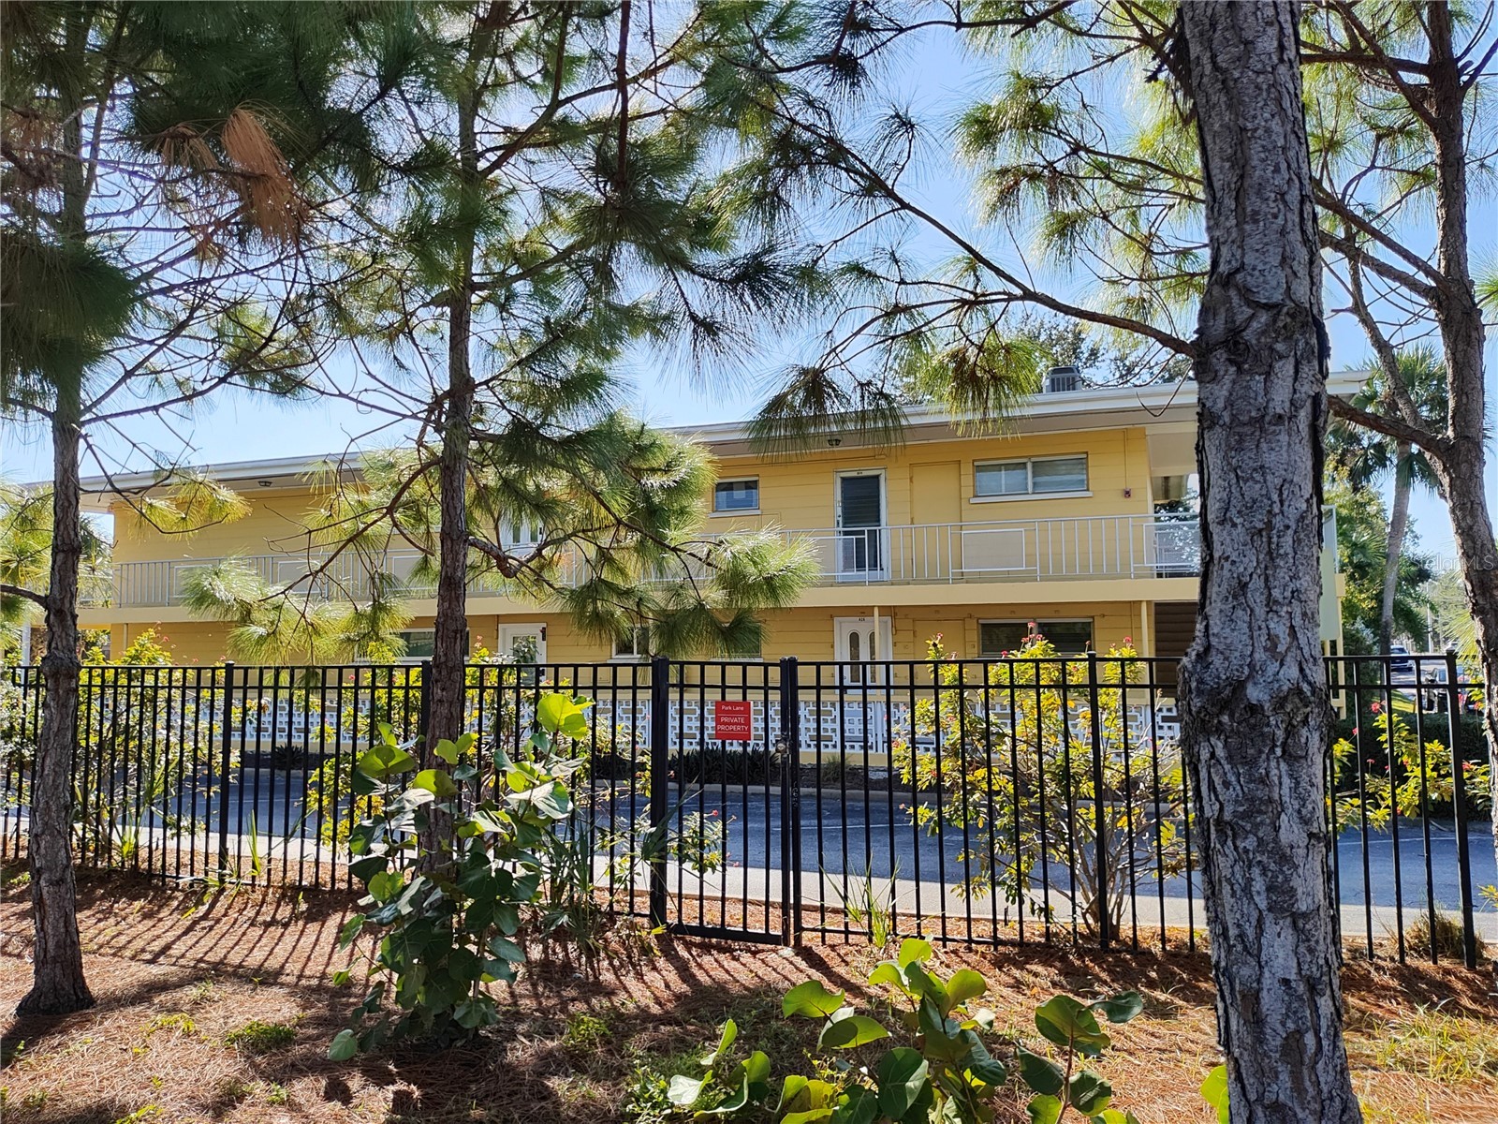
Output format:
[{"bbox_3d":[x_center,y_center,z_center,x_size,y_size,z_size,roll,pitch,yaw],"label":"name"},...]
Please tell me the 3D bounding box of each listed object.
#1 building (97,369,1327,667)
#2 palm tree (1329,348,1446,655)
[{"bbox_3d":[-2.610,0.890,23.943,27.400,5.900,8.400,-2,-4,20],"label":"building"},{"bbox_3d":[18.012,-0.983,30.061,3.900,9.850,3.900,-2,-4,20],"label":"palm tree"}]

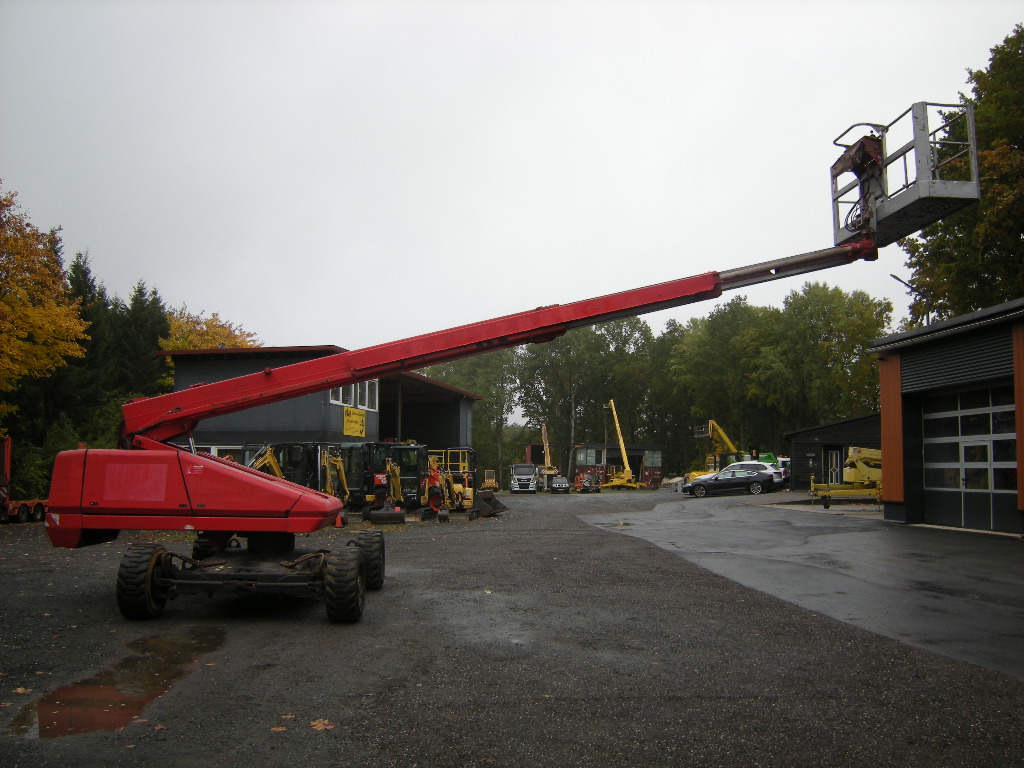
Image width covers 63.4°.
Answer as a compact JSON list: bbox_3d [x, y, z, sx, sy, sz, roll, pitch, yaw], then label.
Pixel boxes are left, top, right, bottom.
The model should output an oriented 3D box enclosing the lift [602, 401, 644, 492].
[{"bbox_3d":[13.000,7.200,97.000,5.300,10.600,4.200,0,-6,0],"label":"lift"}]

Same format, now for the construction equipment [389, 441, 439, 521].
[{"bbox_3d":[-3.339,3.102,26.724,1.700,2.480,3.900,-1,-6,10],"label":"construction equipment"}]

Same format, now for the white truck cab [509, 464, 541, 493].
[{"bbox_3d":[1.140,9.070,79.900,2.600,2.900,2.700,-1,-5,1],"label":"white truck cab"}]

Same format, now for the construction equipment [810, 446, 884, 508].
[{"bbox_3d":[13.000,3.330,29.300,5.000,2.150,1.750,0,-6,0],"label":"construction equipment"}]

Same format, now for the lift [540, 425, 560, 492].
[{"bbox_3d":[4.214,8.499,95.629,2.400,7.763,6.500,0,-6,0],"label":"lift"}]

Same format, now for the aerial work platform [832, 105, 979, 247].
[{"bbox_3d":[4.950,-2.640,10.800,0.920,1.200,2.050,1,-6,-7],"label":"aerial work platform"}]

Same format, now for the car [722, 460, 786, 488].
[{"bbox_3d":[13.450,5.450,49.200,4.720,1.560,1.880,-4,-7,14],"label":"car"}]

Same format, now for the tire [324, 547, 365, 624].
[{"bbox_3d":[-1.834,2.213,9.120,0.320,0.810,0.810,0,-6,-4],"label":"tire"}]

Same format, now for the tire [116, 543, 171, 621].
[{"bbox_3d":[-3.978,2.135,8.930,0.320,0.830,0.830,0,-6,-4],"label":"tire"}]

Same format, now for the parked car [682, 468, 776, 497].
[{"bbox_3d":[11.864,5.403,45.287,4.900,1.440,1.900,-1,-6,8],"label":"parked car"}]

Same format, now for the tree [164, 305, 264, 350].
[{"bbox_3d":[-18.799,0.946,52.164,7.500,12.080,7.500,0,-6,0],"label":"tree"}]

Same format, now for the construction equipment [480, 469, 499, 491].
[{"bbox_3d":[-2.322,10.241,87.415,1.750,2.359,3.500,0,-6,0],"label":"construction equipment"}]

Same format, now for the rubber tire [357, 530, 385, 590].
[{"bbox_3d":[-1.953,2.448,11.510,0.310,0.810,0.810,0,-6,-4],"label":"rubber tire"}]

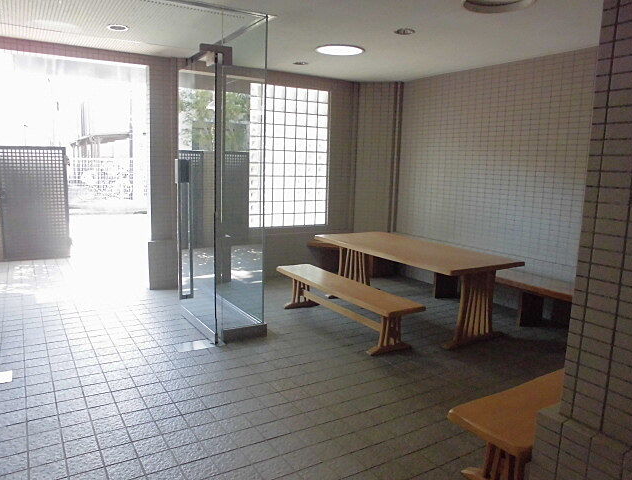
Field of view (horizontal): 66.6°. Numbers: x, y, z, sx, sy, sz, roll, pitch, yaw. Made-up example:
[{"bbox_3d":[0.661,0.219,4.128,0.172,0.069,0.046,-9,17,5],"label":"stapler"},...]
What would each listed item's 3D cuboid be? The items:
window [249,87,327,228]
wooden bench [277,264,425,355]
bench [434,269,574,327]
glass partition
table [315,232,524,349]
[{"bbox_3d":[-0.326,-1.022,6.032,1.093,1.712,0.101,-4,10,-32],"label":"window"},{"bbox_3d":[0.219,0.581,4.289,0.403,0.383,1.712,-4,10,-32],"label":"wooden bench"},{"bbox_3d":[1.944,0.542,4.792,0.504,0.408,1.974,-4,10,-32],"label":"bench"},{"bbox_3d":[-0.823,-0.510,4.146,0.443,2.523,1.037,-4,10,-32],"label":"glass partition"},{"bbox_3d":[0.860,0.399,4.671,0.866,0.665,1.924,-4,10,-32],"label":"table"}]

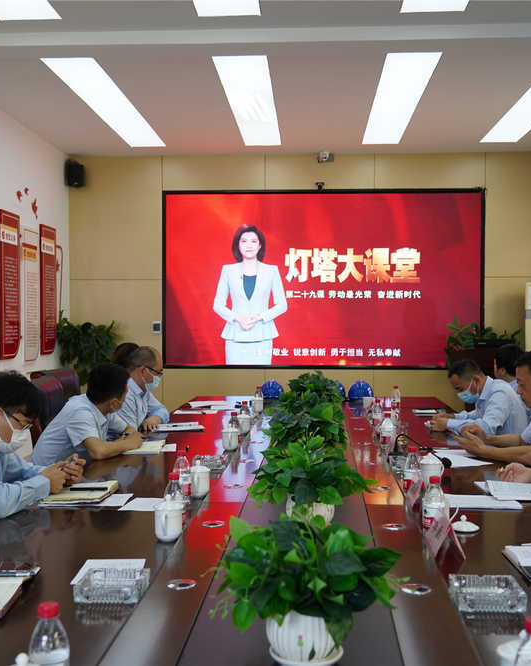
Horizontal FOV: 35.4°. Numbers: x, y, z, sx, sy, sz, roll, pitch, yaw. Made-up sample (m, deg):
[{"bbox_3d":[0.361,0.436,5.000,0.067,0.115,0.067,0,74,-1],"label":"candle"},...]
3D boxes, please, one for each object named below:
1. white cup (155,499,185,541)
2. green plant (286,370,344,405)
[{"bbox_3d":[-0.273,0.525,2.357,0.083,0.125,0.105,0,1,11],"label":"white cup"},{"bbox_3d":[0.321,0.387,5.348,0.370,0.320,0.360,0,1,3],"label":"green plant"}]

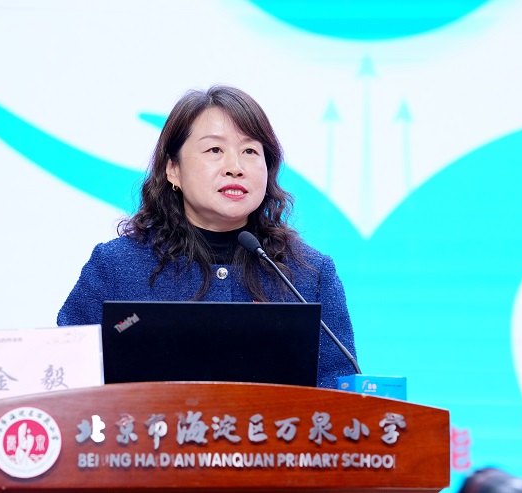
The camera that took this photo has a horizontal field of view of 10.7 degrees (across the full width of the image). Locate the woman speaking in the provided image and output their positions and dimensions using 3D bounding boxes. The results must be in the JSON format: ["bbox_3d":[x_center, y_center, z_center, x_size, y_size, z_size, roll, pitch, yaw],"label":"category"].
[{"bbox_3d":[-0.087,0.542,4.485,0.480,1.620,0.360,1,-6,-8],"label":"woman speaking"}]

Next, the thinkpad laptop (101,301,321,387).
[{"bbox_3d":[-0.088,0.199,4.253,0.322,0.200,0.330,1,-6,-6],"label":"thinkpad laptop"}]

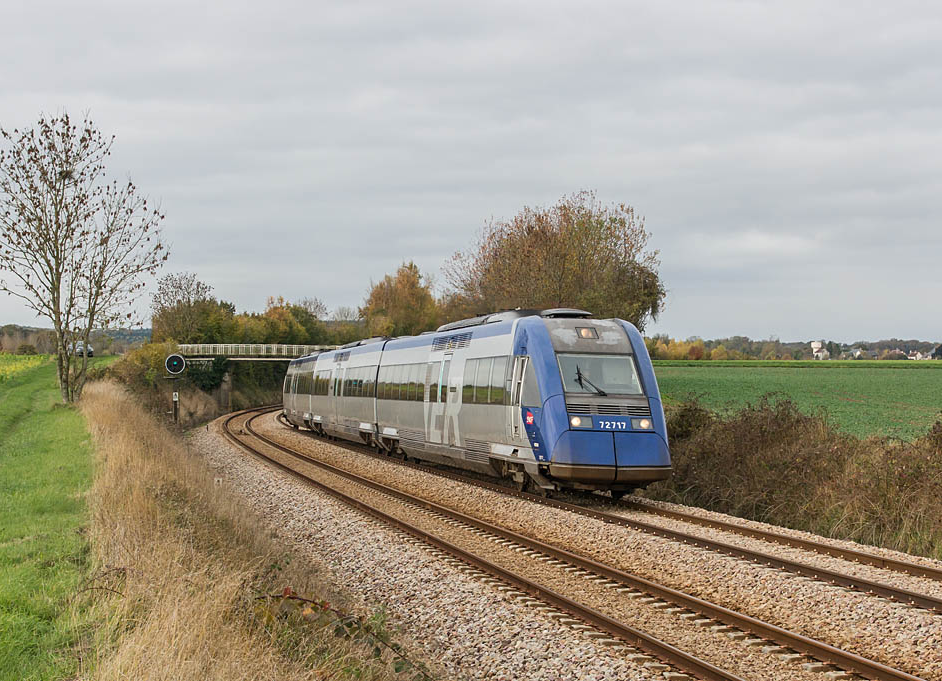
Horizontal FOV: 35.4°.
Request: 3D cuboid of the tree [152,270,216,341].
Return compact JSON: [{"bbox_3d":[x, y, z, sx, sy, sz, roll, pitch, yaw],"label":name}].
[{"bbox_3d":[-32.568,-3.012,168.000,7.960,9.440,7.500,0,-1,0],"label":"tree"}]

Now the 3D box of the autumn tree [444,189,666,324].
[{"bbox_3d":[4.520,-2.761,80.000,12.020,10.720,10.500,0,-1,0],"label":"autumn tree"}]

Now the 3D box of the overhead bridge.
[{"bbox_3d":[-21.111,1.214,156.000,19.740,1.790,3.200,0,-1,0],"label":"overhead bridge"}]

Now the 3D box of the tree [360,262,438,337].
[{"bbox_3d":[-5.985,-1.899,122.000,6.440,9.080,6.440,0,-1,0],"label":"tree"}]

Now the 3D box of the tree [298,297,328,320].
[{"bbox_3d":[-23.204,-1.891,215.000,5.240,9.020,5.240,0,-1,0],"label":"tree"}]

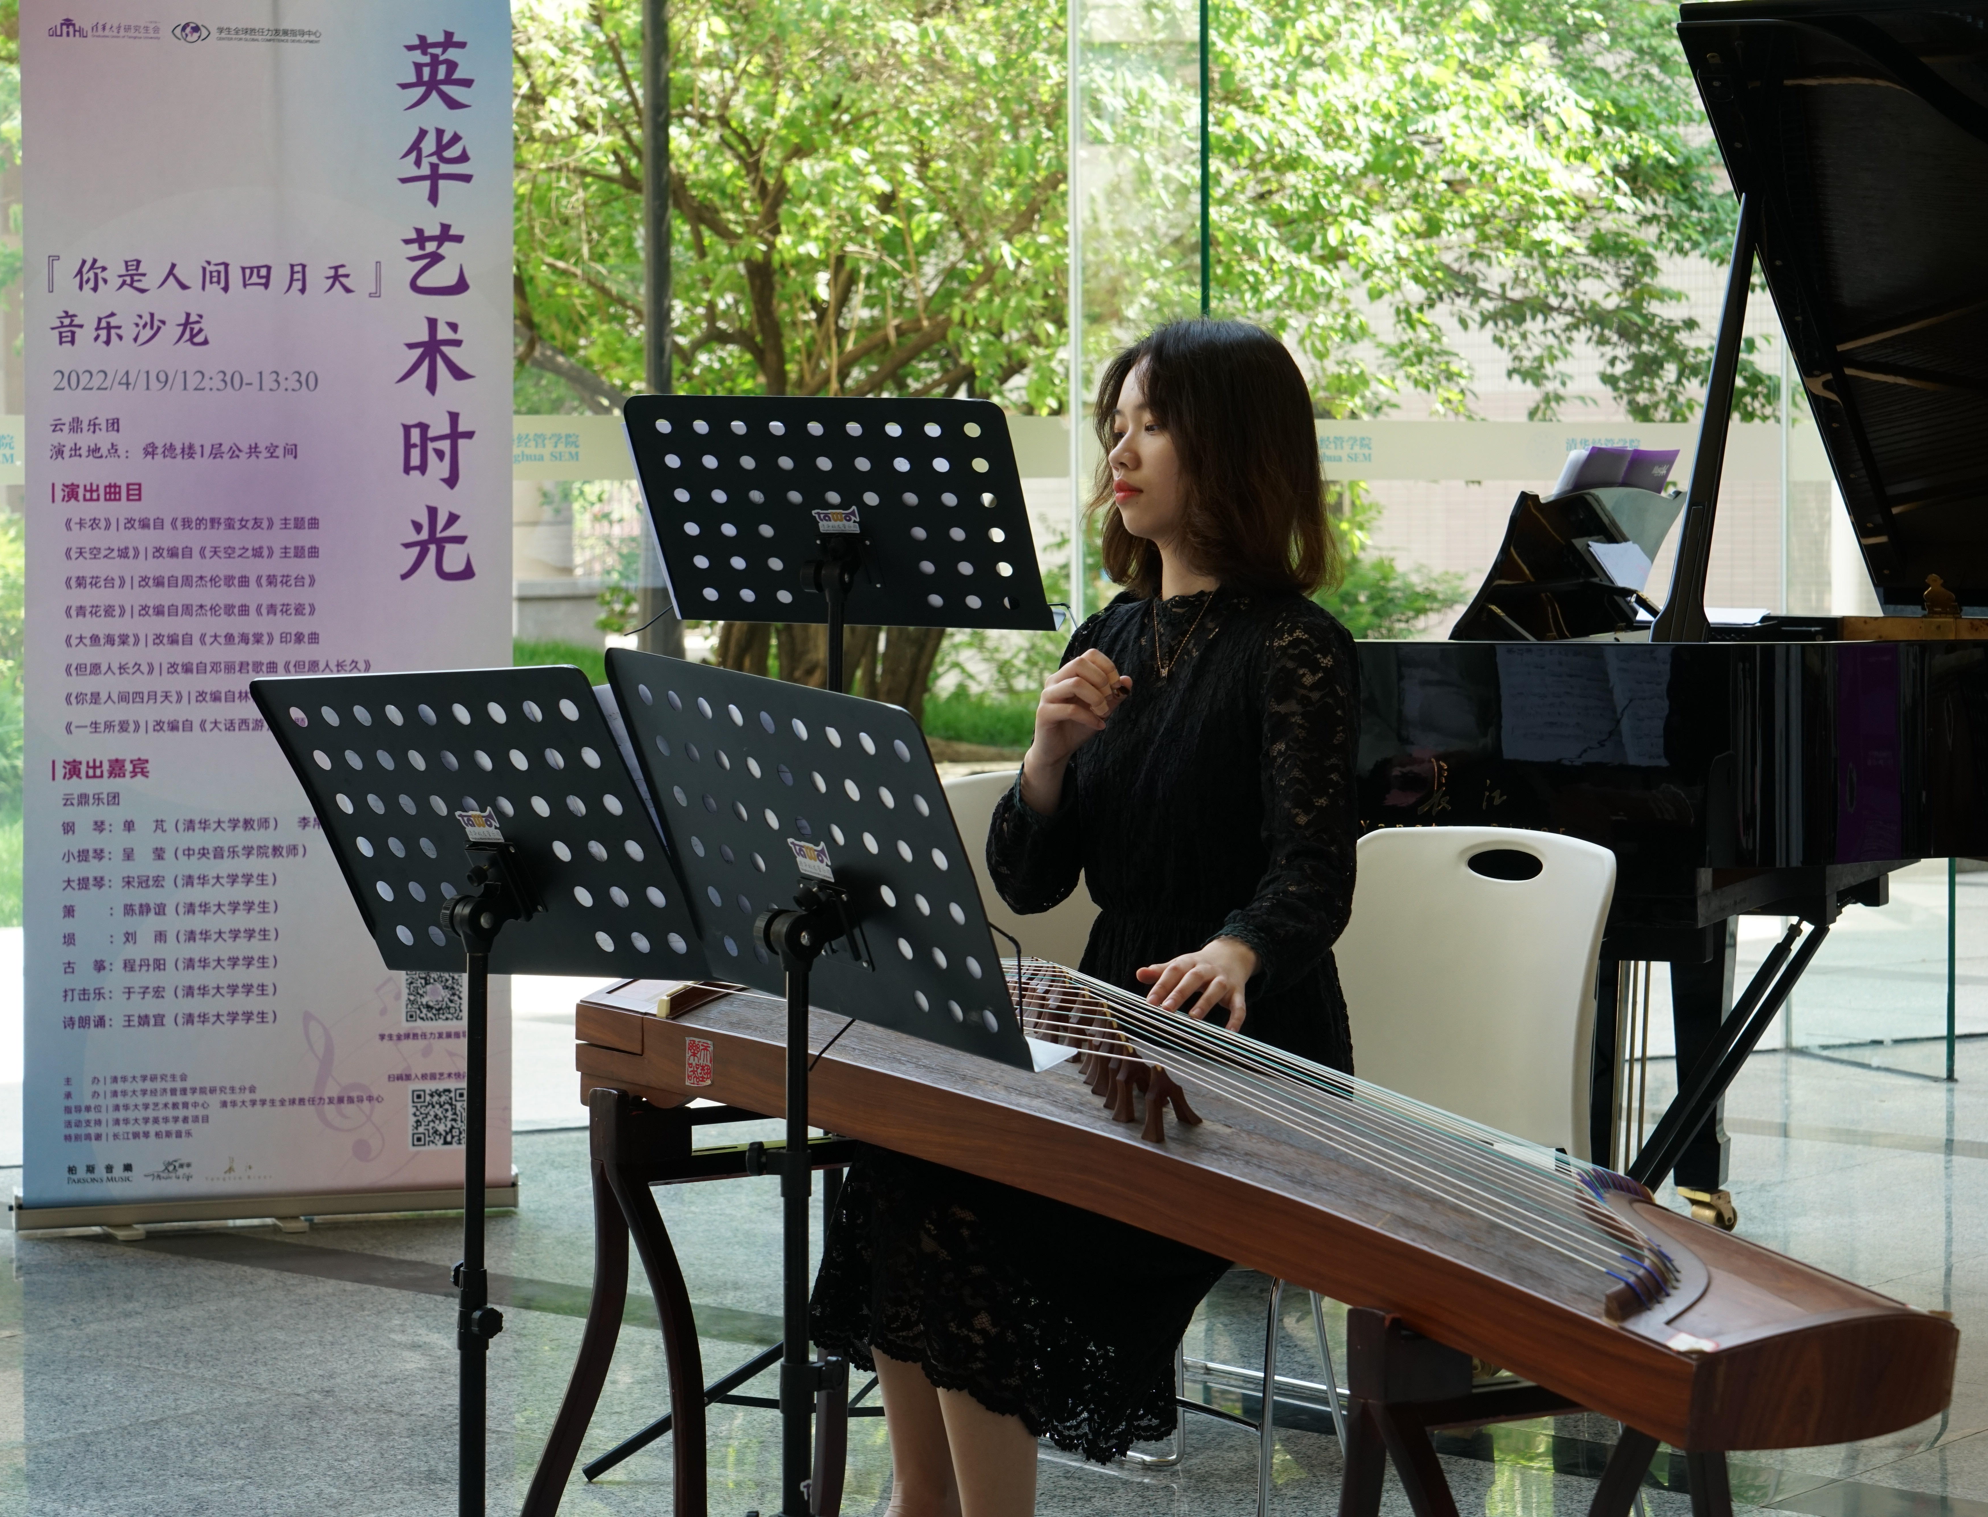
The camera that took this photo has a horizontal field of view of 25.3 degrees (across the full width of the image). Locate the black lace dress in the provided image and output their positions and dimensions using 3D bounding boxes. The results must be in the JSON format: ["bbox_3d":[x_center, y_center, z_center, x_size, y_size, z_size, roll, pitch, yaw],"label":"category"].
[{"bbox_3d":[0.095,0.248,4.460,0.560,0.830,0.470,-3,4,-34],"label":"black lace dress"}]

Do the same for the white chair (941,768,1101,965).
[{"bbox_3d":[0.210,0.439,5.725,0.480,0.830,0.540,-4,5,-43],"label":"white chair"}]

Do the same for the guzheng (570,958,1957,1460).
[{"bbox_3d":[0.147,0.325,3.783,0.275,0.150,1.630,-3,7,-33],"label":"guzheng"}]

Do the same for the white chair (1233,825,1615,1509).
[{"bbox_3d":[0.338,0.502,4.627,0.540,0.830,0.480,-3,4,-34],"label":"white chair"}]

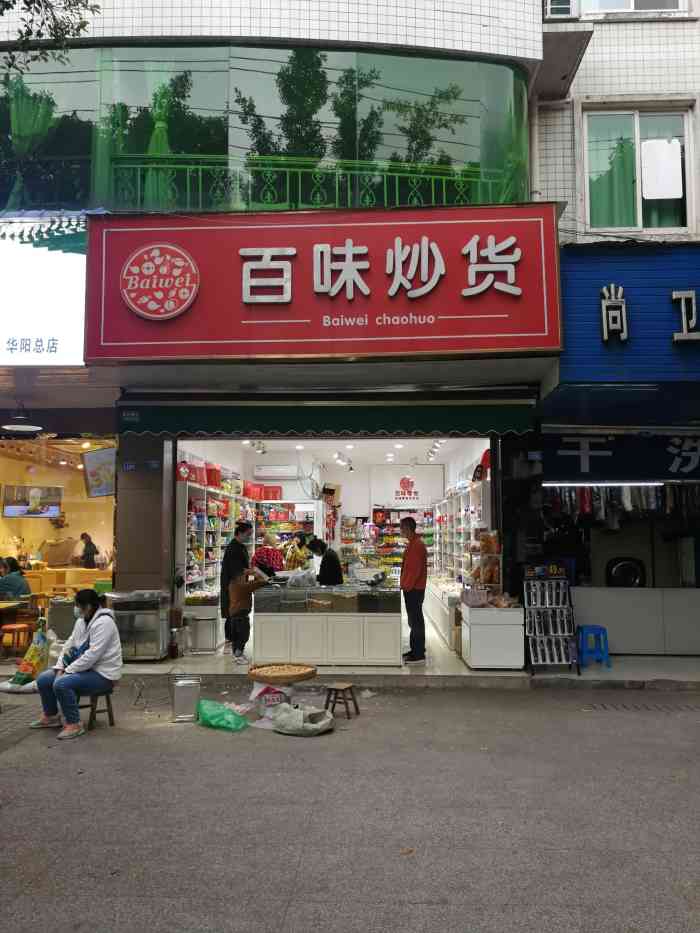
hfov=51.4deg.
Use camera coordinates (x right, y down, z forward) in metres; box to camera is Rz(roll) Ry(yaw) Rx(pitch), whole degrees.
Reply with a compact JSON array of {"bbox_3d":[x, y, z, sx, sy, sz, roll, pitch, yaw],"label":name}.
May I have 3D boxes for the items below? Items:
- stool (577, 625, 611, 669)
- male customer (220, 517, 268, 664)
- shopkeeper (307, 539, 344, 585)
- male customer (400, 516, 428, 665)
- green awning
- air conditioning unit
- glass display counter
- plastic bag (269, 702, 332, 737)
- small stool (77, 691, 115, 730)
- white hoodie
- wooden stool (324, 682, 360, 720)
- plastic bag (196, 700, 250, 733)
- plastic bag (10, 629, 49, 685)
[{"bbox_3d":[2.830,2.081,8.464,0.340,0.460,0.340,-1,-5,9],"label":"stool"},{"bbox_3d":[-1.299,1.514,8.884,0.520,1.690,0.500,0,-6,-9],"label":"male customer"},{"bbox_3d":[-0.305,1.667,9.553,0.450,1.500,0.450,3,-6,-28],"label":"shopkeeper"},{"bbox_3d":[0.780,1.460,8.753,0.330,1.710,0.470,0,-5,0],"label":"male customer"},{"bbox_3d":[-0.315,-0.588,9.202,5.150,0.460,0.420,-1,-6,2],"label":"green awning"},{"bbox_3d":[-1.476,0.131,14.578,0.880,0.290,0.220,-1,-6,2],"label":"air conditioning unit"},{"bbox_3d":[-0.240,1.889,8.673,1.690,0.840,0.640,0,-5,3],"label":"glass display counter"},{"bbox_3d":[-0.379,2.115,6.143,0.510,0.200,0.380,-1,-6,2],"label":"plastic bag"},{"bbox_3d":[-2.218,2.093,6.330,0.320,0.310,0.260,1,-6,-15],"label":"small stool"},{"bbox_3d":[-2.235,1.525,6.236,0.500,0.590,0.460,3,-6,-25],"label":"white hoodie"},{"bbox_3d":[-0.085,2.127,6.632,0.270,0.280,0.220,-2,-6,20],"label":"wooden stool"},{"bbox_3d":[-1.100,2.133,6.270,0.410,0.190,0.280,-2,-6,23],"label":"plastic bag"},{"bbox_3d":[-3.415,2.025,7.733,0.370,0.600,0.300,1,-6,-15],"label":"plastic bag"}]

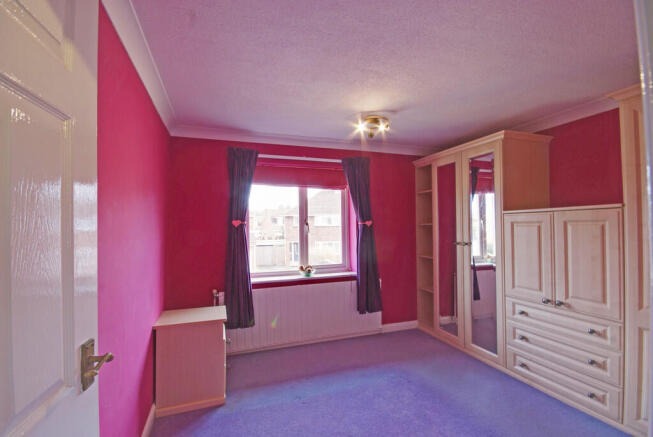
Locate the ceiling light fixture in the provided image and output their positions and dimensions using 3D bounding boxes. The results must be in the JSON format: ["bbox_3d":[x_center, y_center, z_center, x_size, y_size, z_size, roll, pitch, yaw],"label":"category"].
[{"bbox_3d":[0.433,-0.843,2.509,0.255,0.157,0.255,1,-2,-22],"label":"ceiling light fixture"}]

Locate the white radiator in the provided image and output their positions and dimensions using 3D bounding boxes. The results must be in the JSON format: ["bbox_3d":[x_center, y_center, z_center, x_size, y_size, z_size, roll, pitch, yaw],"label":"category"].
[{"bbox_3d":[-0.210,1.036,3.001,1.828,0.608,0.098,1,-2,-19],"label":"white radiator"}]

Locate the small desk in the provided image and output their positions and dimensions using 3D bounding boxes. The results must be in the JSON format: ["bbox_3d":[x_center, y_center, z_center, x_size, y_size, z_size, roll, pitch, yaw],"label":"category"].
[{"bbox_3d":[-1.039,1.073,2.125,0.475,0.627,0.377,1,-2,-22],"label":"small desk"}]

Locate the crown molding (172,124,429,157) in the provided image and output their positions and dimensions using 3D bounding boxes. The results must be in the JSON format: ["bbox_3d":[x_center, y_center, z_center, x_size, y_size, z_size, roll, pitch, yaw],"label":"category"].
[{"bbox_3d":[0.063,-0.871,3.172,3.283,0.127,0.118,1,-2,-19],"label":"crown molding"}]

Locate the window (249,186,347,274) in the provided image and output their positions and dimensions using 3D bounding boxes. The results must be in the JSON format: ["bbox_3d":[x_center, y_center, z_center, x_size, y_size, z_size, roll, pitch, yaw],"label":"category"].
[{"bbox_3d":[-0.328,0.081,3.269,1.306,1.181,0.078,1,-2,-19],"label":"window"}]

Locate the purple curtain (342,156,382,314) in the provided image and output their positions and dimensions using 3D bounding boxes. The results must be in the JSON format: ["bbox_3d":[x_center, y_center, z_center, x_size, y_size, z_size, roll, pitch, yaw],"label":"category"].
[{"bbox_3d":[0.435,0.195,3.233,0.510,1.823,0.127,1,-2,-19],"label":"purple curtain"}]

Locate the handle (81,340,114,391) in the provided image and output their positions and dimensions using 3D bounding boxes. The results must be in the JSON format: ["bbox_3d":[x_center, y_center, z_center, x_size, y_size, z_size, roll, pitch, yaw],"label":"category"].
[{"bbox_3d":[-0.607,0.395,0.710,0.060,0.118,0.110,0,-2,-12],"label":"handle"}]

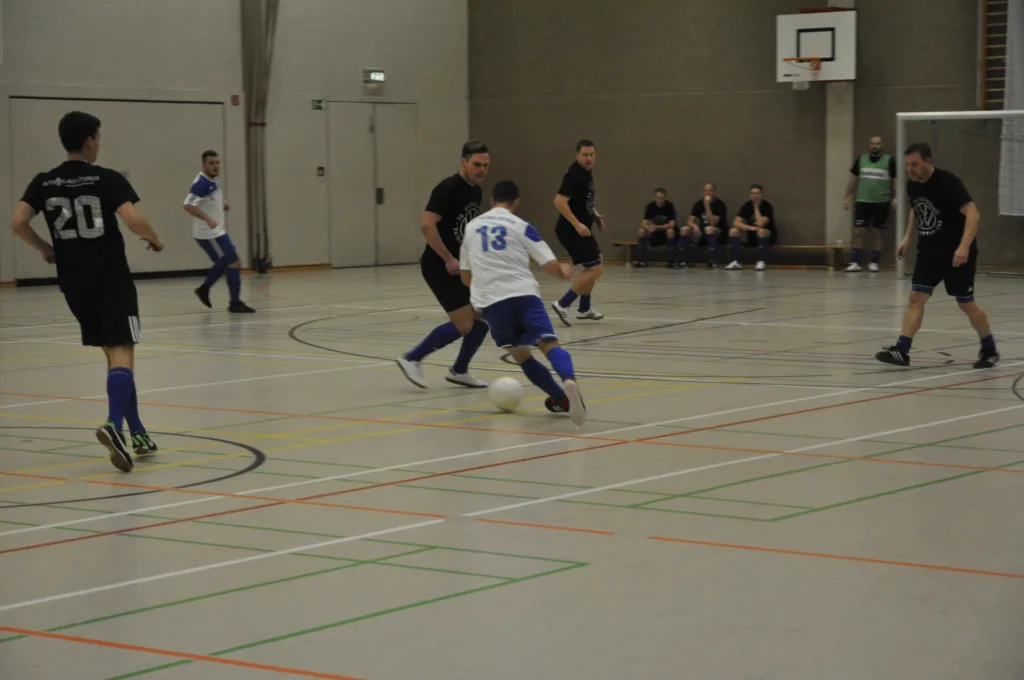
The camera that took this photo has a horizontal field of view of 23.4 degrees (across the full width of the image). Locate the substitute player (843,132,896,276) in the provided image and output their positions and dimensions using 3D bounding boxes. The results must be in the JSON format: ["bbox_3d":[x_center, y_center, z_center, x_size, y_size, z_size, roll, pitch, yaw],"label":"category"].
[{"bbox_3d":[4.932,-1.858,34.000,0.680,1.842,0.380,1,4,15],"label":"substitute player"}]

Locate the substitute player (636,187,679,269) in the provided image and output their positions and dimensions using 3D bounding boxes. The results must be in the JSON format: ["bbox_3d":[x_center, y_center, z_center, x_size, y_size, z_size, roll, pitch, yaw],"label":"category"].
[{"bbox_3d":[2.093,-1.620,35.800,0.570,1.137,0.720,1,5,22],"label":"substitute player"}]

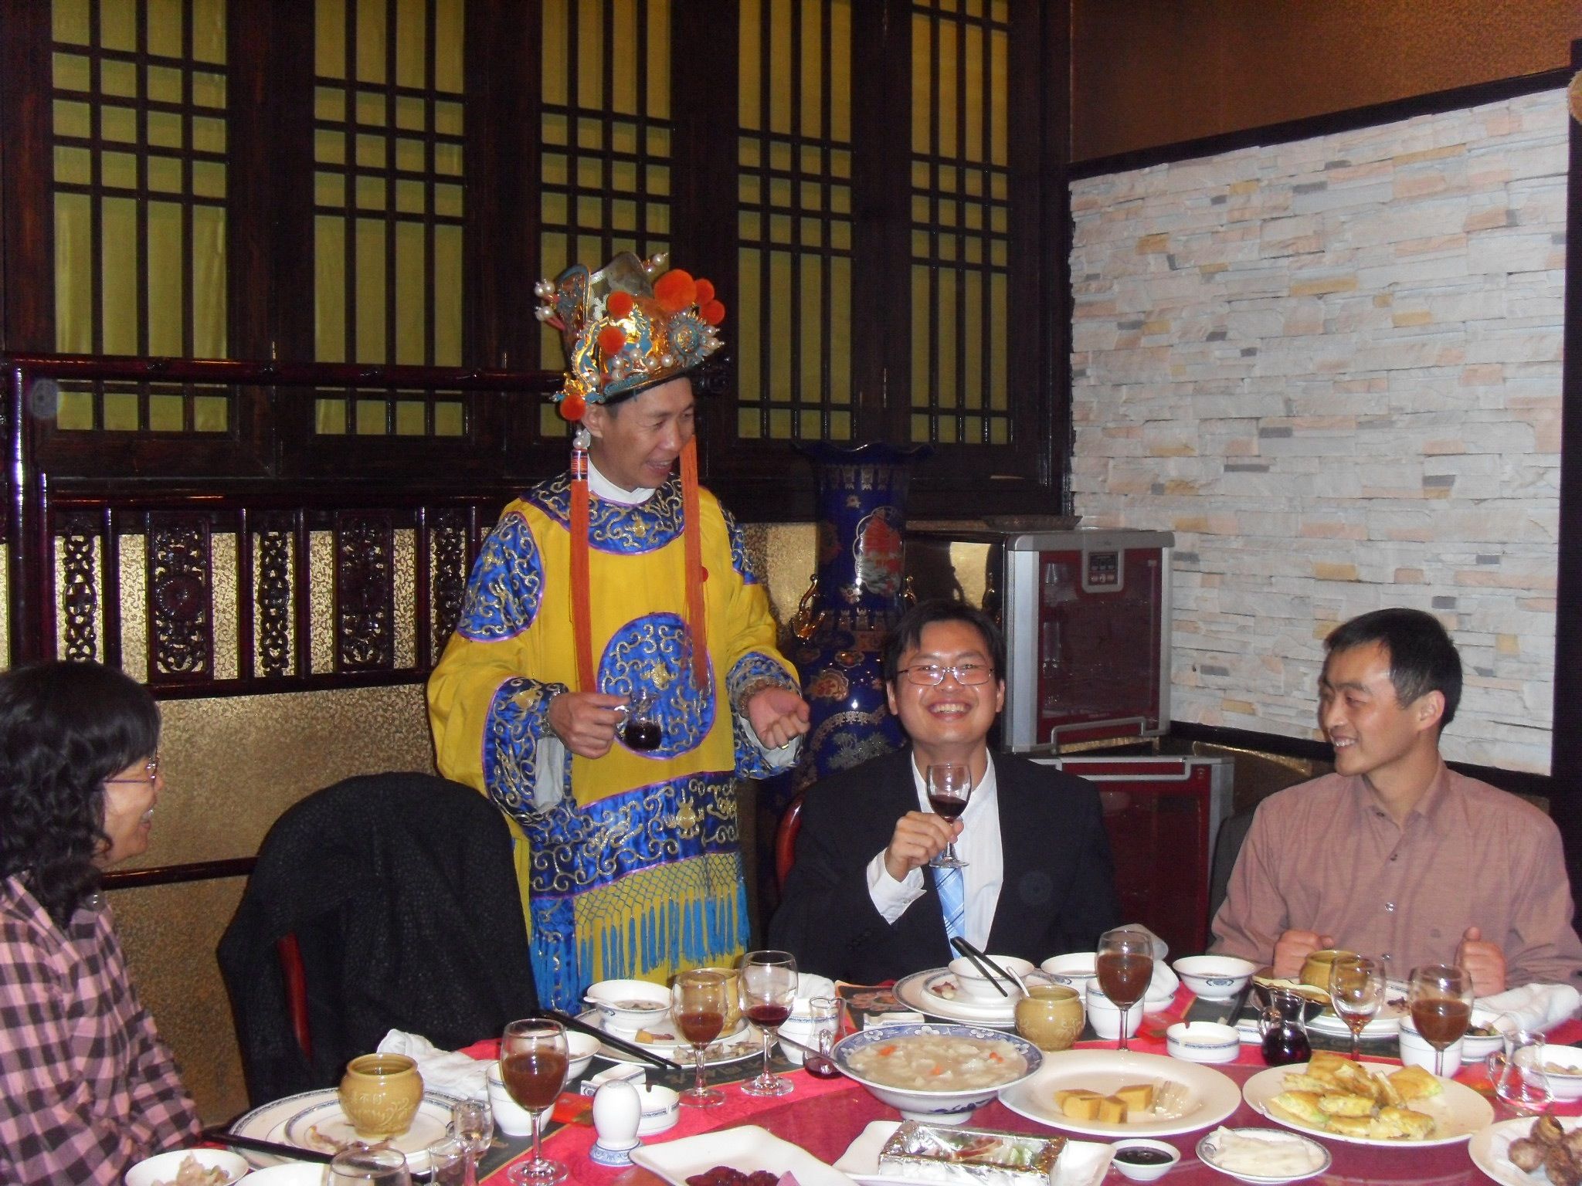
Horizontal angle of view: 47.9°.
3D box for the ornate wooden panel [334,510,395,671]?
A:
[{"bbox_3d":[-0.745,-0.004,3.115,0.110,0.280,0.030,-3,6,-34],"label":"ornate wooden panel"}]

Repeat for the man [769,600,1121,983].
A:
[{"bbox_3d":[0.220,0.667,2.512,0.560,1.290,0.800,0,5,3],"label":"man"}]

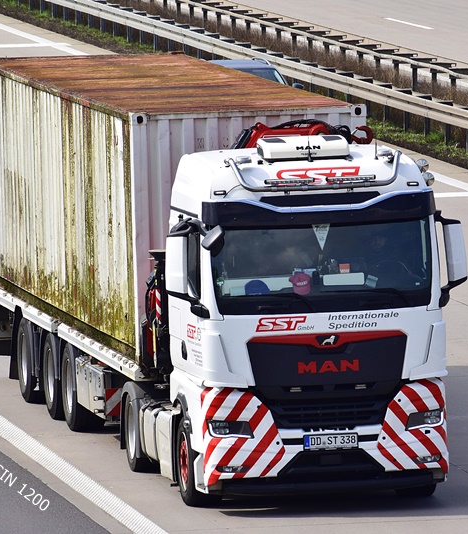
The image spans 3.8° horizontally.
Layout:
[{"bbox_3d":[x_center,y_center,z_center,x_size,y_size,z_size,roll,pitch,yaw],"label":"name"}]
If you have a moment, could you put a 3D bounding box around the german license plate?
[{"bbox_3d":[0.938,1.696,68.057,0.530,0.120,0.020,-2,5,-10],"label":"german license plate"}]

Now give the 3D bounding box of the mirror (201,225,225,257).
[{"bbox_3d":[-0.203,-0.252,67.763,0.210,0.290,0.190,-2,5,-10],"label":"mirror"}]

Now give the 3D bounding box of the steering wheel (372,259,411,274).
[{"bbox_3d":[1.507,0.103,68.883,0.460,0.460,0.100,-2,43,-10],"label":"steering wheel"}]

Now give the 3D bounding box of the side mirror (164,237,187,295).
[{"bbox_3d":[-0.562,-0.015,68.124,0.200,0.550,0.170,-2,5,-10],"label":"side mirror"}]

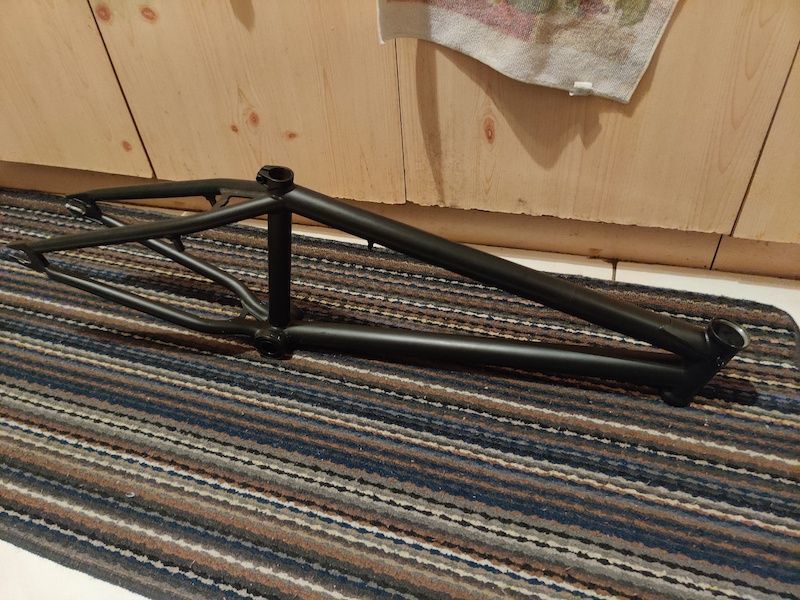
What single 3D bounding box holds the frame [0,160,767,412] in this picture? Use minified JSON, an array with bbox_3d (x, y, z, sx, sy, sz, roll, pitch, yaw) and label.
[{"bbox_3d":[-0.060,-0.031,0.774,0.920,0.278,0.130,7,43,13],"label":"frame"}]

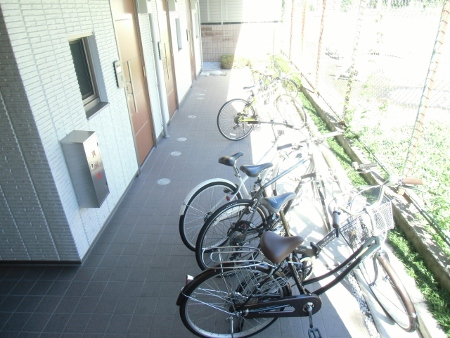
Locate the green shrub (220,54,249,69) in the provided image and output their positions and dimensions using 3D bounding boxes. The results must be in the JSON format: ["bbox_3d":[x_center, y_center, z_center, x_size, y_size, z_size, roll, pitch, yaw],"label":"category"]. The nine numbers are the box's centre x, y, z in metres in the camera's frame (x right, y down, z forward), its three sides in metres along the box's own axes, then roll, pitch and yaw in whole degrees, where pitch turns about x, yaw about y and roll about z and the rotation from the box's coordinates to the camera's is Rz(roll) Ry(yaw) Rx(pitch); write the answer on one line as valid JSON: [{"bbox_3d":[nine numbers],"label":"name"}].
[{"bbox_3d":[0.350,-3.988,11.598,1.000,0.450,0.650,-1,27,2],"label":"green shrub"}]

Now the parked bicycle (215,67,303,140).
[{"bbox_3d":[0.618,-1.069,5.168,1.640,1.050,0.540,-12,29,-20],"label":"parked bicycle"}]

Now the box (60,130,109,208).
[{"bbox_3d":[-1.162,0.010,2.647,0.178,0.615,0.240,-1,27,2],"label":"box"}]

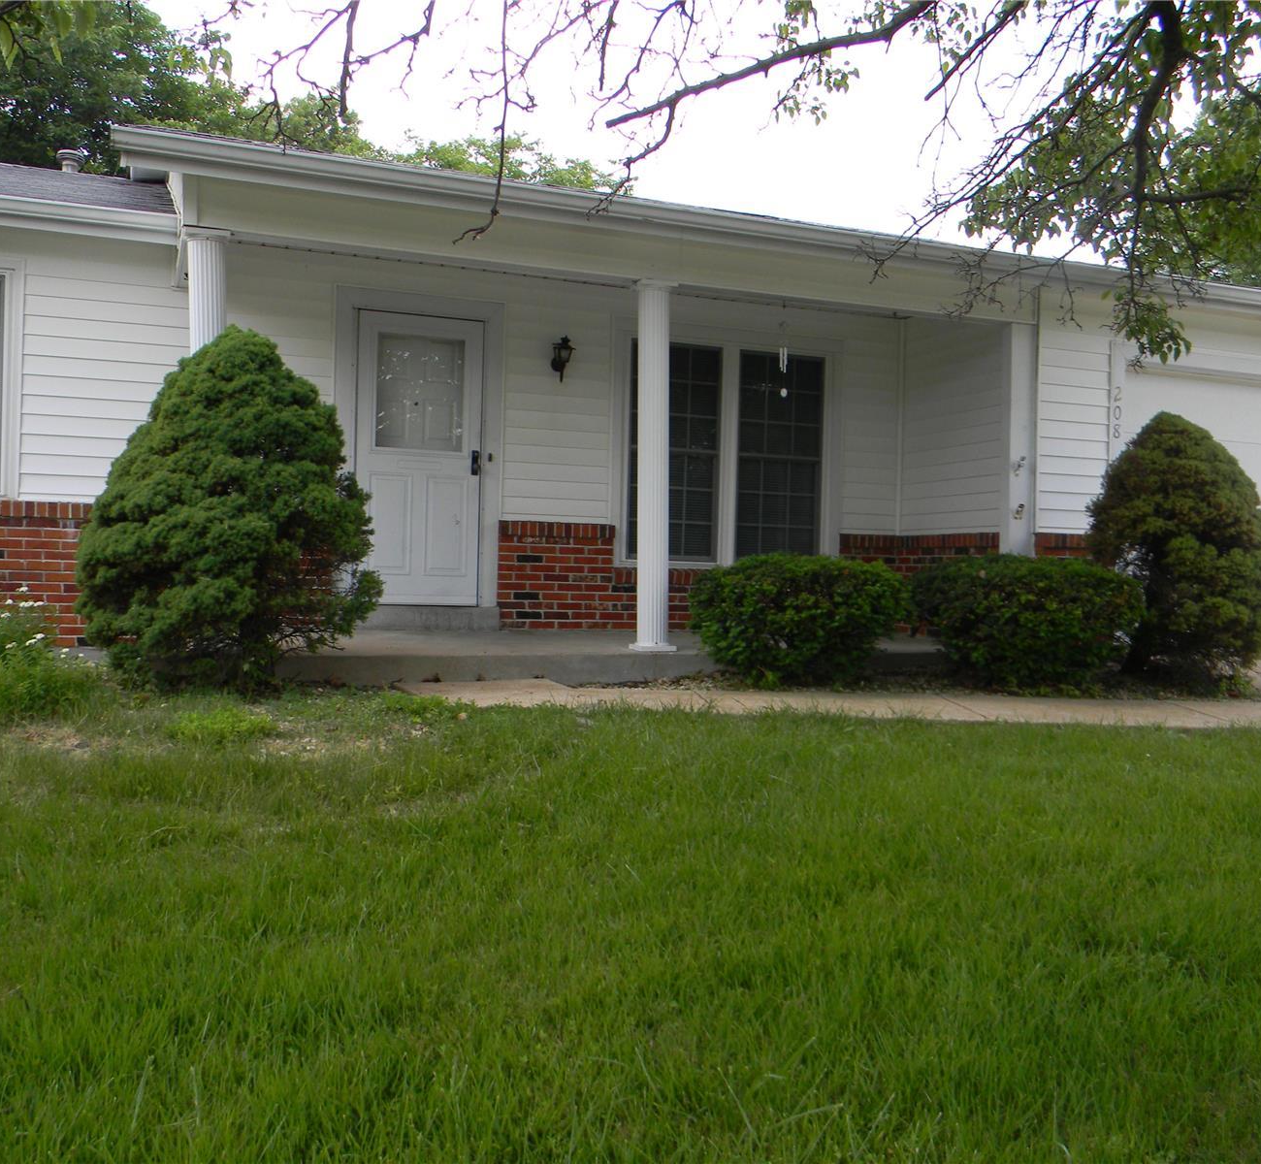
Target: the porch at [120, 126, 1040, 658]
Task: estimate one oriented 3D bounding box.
[{"bbox_3d":[-0.149,-0.846,8.341,5.997,2.822,1.972,1,0,-19],"label":"porch"}]

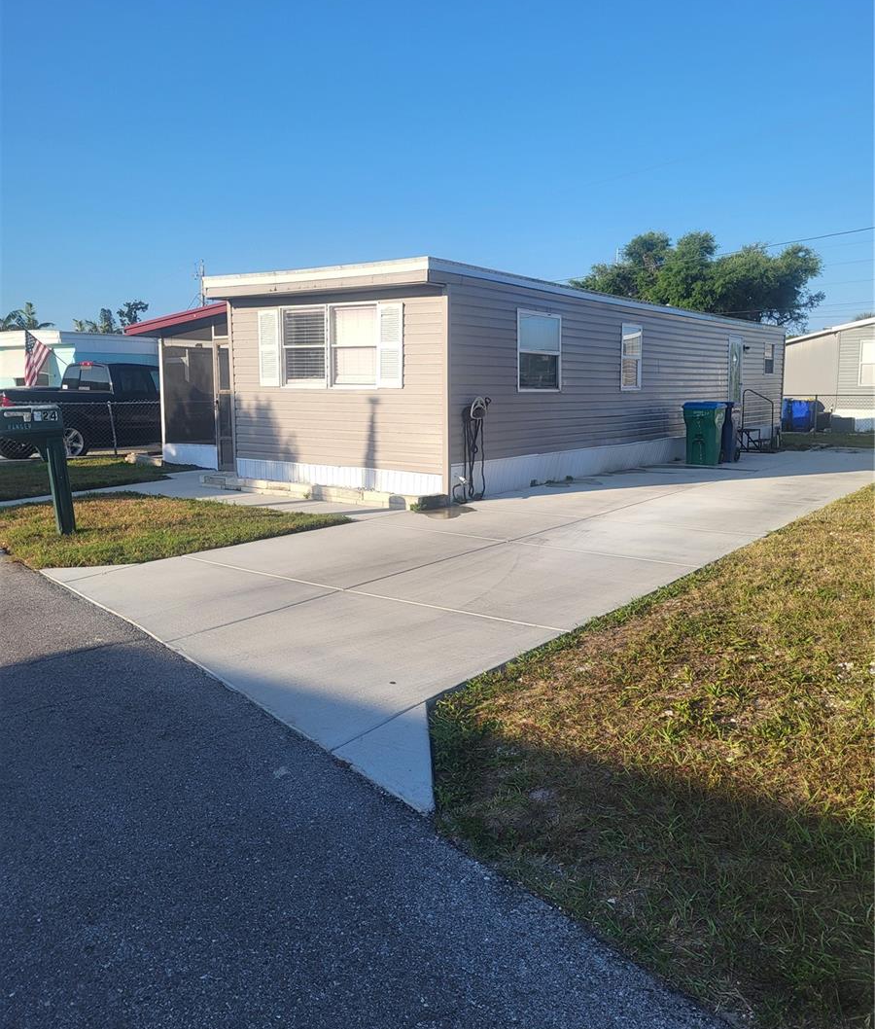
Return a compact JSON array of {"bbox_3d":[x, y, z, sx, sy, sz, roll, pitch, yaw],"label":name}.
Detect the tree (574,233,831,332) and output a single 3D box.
[{"bbox_3d":[10.991,-8.127,37.673,10.499,7.825,9.764,3,9,16],"label":"tree"}]

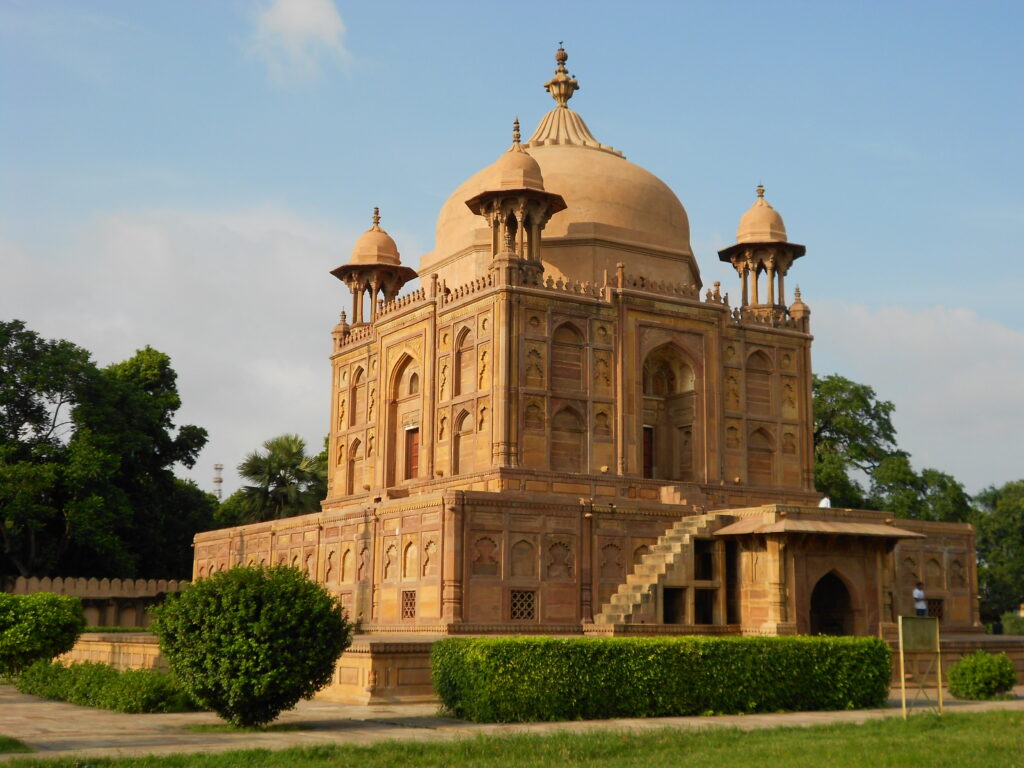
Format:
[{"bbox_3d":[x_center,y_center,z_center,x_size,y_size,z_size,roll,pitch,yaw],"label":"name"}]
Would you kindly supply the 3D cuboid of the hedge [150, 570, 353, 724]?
[{"bbox_3d":[-4.192,4.206,20.747,3.100,2.580,3.100,2,-11,-11],"label":"hedge"}]

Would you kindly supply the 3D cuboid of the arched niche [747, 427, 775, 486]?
[{"bbox_3d":[8.208,2.428,42.045,1.244,1.988,0.280,7,-12,-31],"label":"arched niche"}]

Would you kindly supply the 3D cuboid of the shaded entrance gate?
[{"bbox_3d":[8.629,6.010,34.831,1.600,1.930,0.500,7,-12,-31],"label":"shaded entrance gate"}]

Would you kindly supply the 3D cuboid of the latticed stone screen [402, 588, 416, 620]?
[{"bbox_3d":[-2.732,5.940,34.218,0.120,0.770,0.790,7,-12,-31],"label":"latticed stone screen"}]

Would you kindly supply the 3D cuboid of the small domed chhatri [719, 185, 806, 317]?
[{"bbox_3d":[8.803,-4.629,44.754,3.031,4.938,3.031,7,-12,-31],"label":"small domed chhatri"}]

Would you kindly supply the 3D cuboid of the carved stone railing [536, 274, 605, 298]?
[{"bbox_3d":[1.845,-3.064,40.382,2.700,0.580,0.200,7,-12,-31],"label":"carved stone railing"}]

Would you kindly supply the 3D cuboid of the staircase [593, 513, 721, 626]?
[{"bbox_3d":[3.931,4.846,33.740,3.375,3.075,1.281,7,-12,-31],"label":"staircase"}]

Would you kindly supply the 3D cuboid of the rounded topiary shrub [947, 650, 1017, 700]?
[{"bbox_3d":[10.805,6.651,29.404,1.520,1.140,1.450,-3,-11,19],"label":"rounded topiary shrub"}]

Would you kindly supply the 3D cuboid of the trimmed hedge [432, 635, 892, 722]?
[{"bbox_3d":[3.130,5.524,24.143,9.550,1.350,1.800,7,-12,-31],"label":"trimmed hedge"}]

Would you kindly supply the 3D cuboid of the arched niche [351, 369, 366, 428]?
[{"bbox_3d":[-5.349,0.481,45.717,0.280,2.219,1.250,7,-12,-31],"label":"arched niche"}]

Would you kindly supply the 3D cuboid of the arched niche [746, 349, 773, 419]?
[{"bbox_3d":[8.182,-0.010,42.472,1.244,2.219,0.280,7,-12,-31],"label":"arched niche"}]

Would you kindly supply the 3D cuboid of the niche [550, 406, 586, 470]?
[{"bbox_3d":[1.655,1.726,39.535,1.240,2.090,0.280,7,-12,-31],"label":"niche"}]

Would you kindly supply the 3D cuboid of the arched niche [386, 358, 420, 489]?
[{"bbox_3d":[-3.499,1.212,43.803,0.520,4.580,2.450,7,-12,-31],"label":"arched niche"}]

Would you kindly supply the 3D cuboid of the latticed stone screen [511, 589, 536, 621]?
[{"bbox_3d":[0.282,5.585,32.124,0.744,0.731,0.100,7,-12,-31],"label":"latticed stone screen"}]

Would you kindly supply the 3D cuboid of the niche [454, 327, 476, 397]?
[{"bbox_3d":[-1.396,-0.753,40.783,0.280,2.250,1.320,7,-12,-31],"label":"niche"}]

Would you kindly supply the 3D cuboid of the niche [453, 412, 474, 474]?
[{"bbox_3d":[-1.424,1.830,40.318,0.280,2.100,1.330,7,-12,-31],"label":"niche"}]

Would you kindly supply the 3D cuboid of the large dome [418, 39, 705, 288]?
[{"bbox_3d":[1.858,-7.310,48.694,9.940,11.800,9.940,0,-11,0],"label":"large dome"}]

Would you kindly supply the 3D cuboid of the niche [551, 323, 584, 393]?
[{"bbox_3d":[1.635,-0.792,38.543,1.238,2.212,0.280,7,-12,-31],"label":"niche"}]

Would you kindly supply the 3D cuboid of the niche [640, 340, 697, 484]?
[{"bbox_3d":[4.700,0.996,42.182,2.280,4.600,1.620,7,-12,-31],"label":"niche"}]

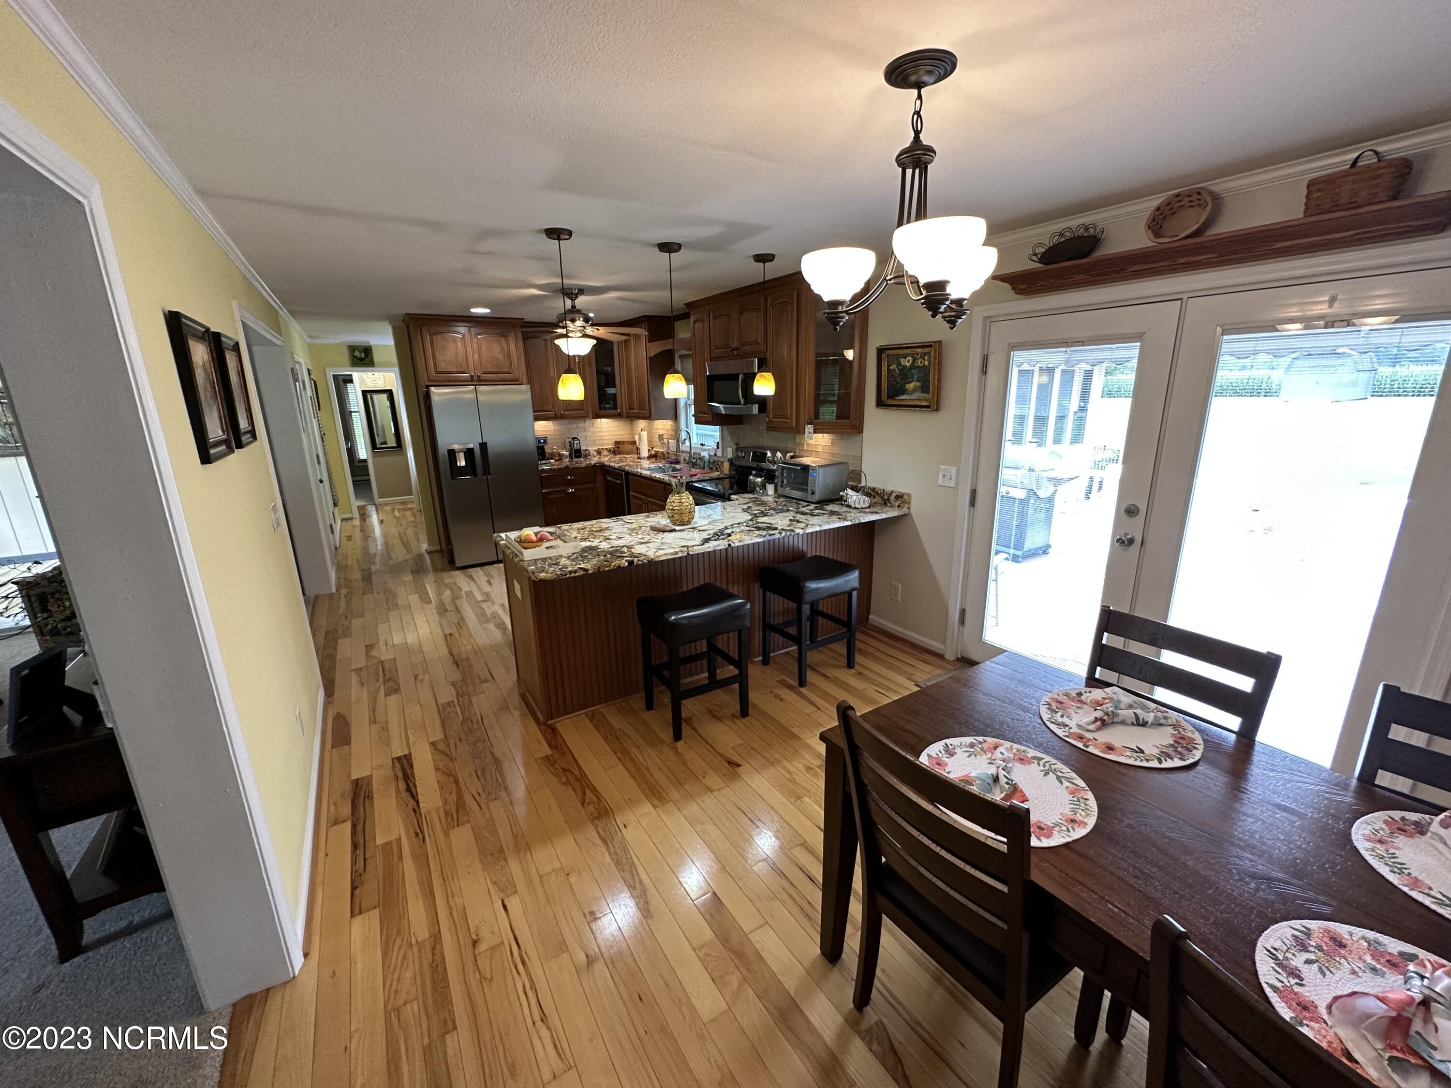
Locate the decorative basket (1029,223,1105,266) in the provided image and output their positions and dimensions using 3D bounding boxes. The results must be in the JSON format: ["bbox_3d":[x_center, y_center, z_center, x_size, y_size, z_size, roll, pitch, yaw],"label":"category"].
[{"bbox_3d":[1.574,-1.374,2.715,0.170,0.149,0.325,-10,17,-30],"label":"decorative basket"}]

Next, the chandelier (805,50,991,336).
[{"bbox_3d":[0.501,-0.855,1.479,0.490,0.578,0.525,-10,17,-30],"label":"chandelier"}]

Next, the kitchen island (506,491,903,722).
[{"bbox_3d":[-0.062,0.300,3.729,2.460,0.925,0.910,-10,17,-30],"label":"kitchen island"}]

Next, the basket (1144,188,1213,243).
[{"bbox_3d":[1.840,-1.306,2.369,0.078,0.222,0.222,13,5,-34],"label":"basket"}]

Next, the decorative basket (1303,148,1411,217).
[{"bbox_3d":[2.087,-1.194,1.948,0.125,0.178,0.215,-10,17,-30],"label":"decorative basket"}]

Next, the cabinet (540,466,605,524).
[{"bbox_3d":[-1.911,-0.521,7.047,0.750,0.880,0.610,-10,17,-30],"label":"cabinet"}]

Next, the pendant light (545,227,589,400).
[{"bbox_3d":[-0.767,-1.085,2.821,0.134,0.758,0.134,-10,17,-30],"label":"pendant light"}]

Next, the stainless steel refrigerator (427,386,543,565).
[{"bbox_3d":[-2.582,-0.777,6.306,0.920,1.763,0.860,-10,17,-30],"label":"stainless steel refrigerator"}]

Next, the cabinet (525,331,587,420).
[{"bbox_3d":[-2.037,-1.967,6.814,0.720,1.000,0.320,-10,17,-30],"label":"cabinet"}]

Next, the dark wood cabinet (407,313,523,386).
[{"bbox_3d":[-2.707,-2.004,6.159,1.070,0.655,0.600,-10,17,-30],"label":"dark wood cabinet"}]

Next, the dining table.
[{"bbox_3d":[1.067,0.994,1.342,0.920,0.760,1.560,-10,17,-30],"label":"dining table"}]

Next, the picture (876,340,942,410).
[{"bbox_3d":[1.161,-1.065,3.749,0.040,0.402,0.488,-10,17,-30],"label":"picture"}]

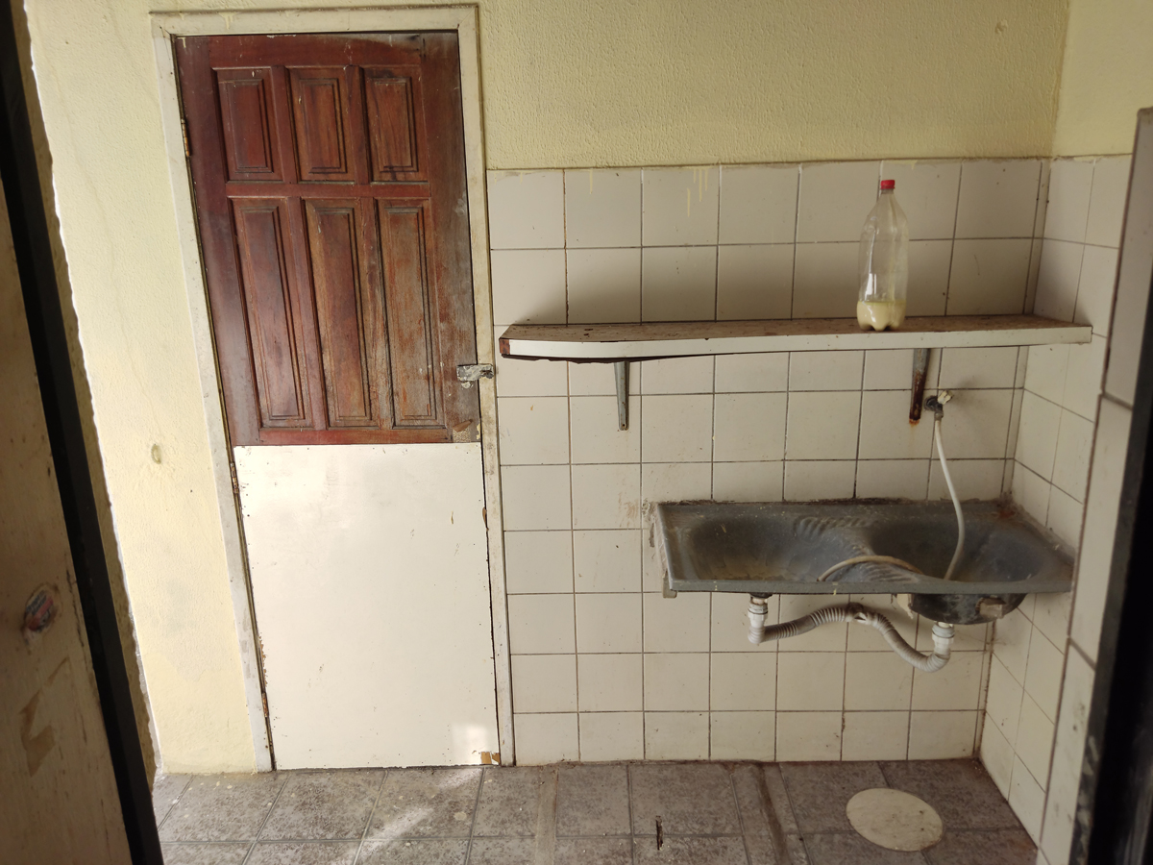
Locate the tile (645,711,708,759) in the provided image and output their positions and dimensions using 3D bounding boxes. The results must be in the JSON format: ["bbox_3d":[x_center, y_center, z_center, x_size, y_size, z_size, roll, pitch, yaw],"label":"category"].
[{"bbox_3d":[0.307,0.931,2.562,0.198,0.175,0.010,-1,15,2],"label":"tile"}]

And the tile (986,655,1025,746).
[{"bbox_3d":[1.225,0.764,2.374,0.010,0.195,0.196,-1,15,3],"label":"tile"}]

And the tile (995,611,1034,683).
[{"bbox_3d":[1.225,0.577,2.330,0.010,0.197,0.200,0,15,4],"label":"tile"}]

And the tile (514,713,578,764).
[{"bbox_3d":[-0.093,0.941,2.589,0.200,0.175,0.010,-1,15,2],"label":"tile"}]

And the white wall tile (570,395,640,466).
[{"bbox_3d":[0.082,-0.008,2.317,0.197,0.195,0.010,-1,15,2],"label":"white wall tile"}]

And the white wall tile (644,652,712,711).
[{"bbox_3d":[0.300,0.748,2.497,0.198,0.197,0.009,-1,15,2],"label":"white wall tile"}]

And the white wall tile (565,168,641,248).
[{"bbox_3d":[0.066,-0.580,2.168,0.197,0.195,0.010,-1,15,2],"label":"white wall tile"}]

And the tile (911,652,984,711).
[{"bbox_3d":[1.107,0.742,2.490,0.200,0.197,0.010,-1,15,2],"label":"tile"}]

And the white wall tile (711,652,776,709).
[{"bbox_3d":[0.499,0.745,2.491,0.198,0.197,0.009,-1,15,2],"label":"white wall tile"}]

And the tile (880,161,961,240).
[{"bbox_3d":[0.863,-0.590,2.124,0.198,0.197,0.009,-1,15,2],"label":"tile"}]

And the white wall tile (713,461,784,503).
[{"bbox_3d":[0.487,0.179,2.350,0.198,0.197,0.010,-1,16,3],"label":"white wall tile"}]

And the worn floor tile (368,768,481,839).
[{"bbox_3d":[-0.439,1.086,2.441,0.297,0.010,0.297,-1,15,2],"label":"worn floor tile"}]

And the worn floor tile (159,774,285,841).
[{"bbox_3d":[-1.041,1.103,2.471,0.300,0.009,0.295,-1,15,2],"label":"worn floor tile"}]

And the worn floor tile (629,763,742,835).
[{"bbox_3d":[0.309,1.062,2.417,0.302,0.010,0.300,-1,15,2],"label":"worn floor tile"}]

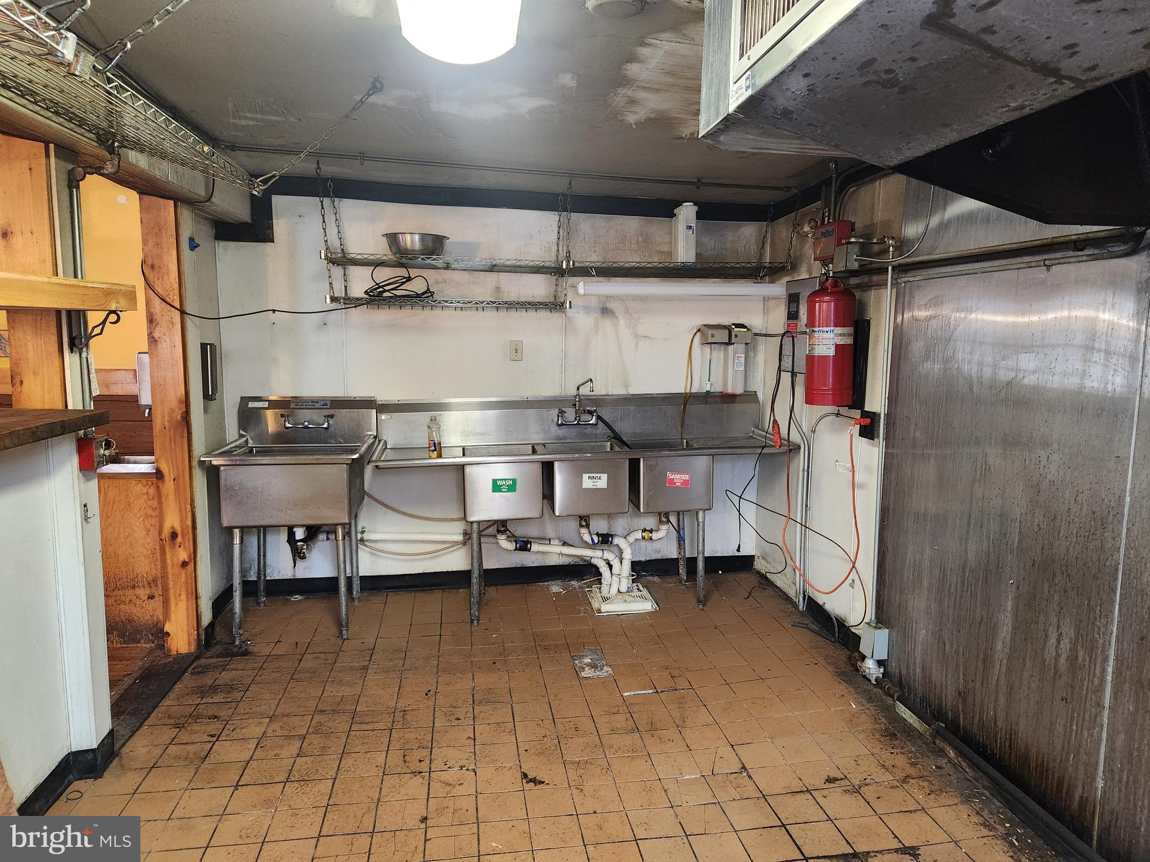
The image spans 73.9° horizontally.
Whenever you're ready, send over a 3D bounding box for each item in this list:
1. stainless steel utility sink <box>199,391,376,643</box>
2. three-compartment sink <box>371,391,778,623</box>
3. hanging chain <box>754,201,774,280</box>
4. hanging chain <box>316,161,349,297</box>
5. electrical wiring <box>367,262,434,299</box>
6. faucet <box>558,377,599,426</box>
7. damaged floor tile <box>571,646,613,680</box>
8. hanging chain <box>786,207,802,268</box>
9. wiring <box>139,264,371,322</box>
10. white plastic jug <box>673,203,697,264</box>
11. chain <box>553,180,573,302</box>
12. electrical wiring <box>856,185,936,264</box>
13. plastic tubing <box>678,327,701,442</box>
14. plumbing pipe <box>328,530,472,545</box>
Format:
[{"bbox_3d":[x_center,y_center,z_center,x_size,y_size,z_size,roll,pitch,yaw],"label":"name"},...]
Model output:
[{"bbox_3d":[-1.424,0.422,4.017,0.723,1.153,0.703,-1,7,-10],"label":"stainless steel utility sink"},{"bbox_3d":[0.066,0.398,4.330,2.295,1.143,0.663,-1,7,-11],"label":"three-compartment sink"},{"bbox_3d":[1.119,-1.120,4.490,0.102,0.441,0.050,-1,7,-10],"label":"hanging chain"},{"bbox_3d":[-1.254,-1.017,3.956,0.106,0.654,0.395,-1,7,-10],"label":"hanging chain"},{"bbox_3d":[-0.922,-0.790,4.032,0.353,0.195,0.258,-1,7,-10],"label":"electrical wiring"},{"bbox_3d":[0.034,-0.167,4.435,0.243,0.287,0.218,-1,7,-11],"label":"faucet"},{"bbox_3d":[0.074,1.066,3.500,0.155,0.012,0.310,-1,8,-9],"label":"damaged floor tile"},{"bbox_3d":[1.213,-1.088,4.255,0.059,0.386,0.050,-1,7,-11],"label":"hanging chain"},{"bbox_3d":[-1.500,-0.665,3.782,0.897,0.251,0.790,-1,7,-8],"label":"wiring"},{"bbox_3d":[0.645,-1.134,4.449,0.089,0.368,0.158,-1,7,-11],"label":"white plastic jug"},{"bbox_3d":[-0.060,-1.026,4.224,0.069,0.639,0.426,-1,7,-11],"label":"chain"},{"bbox_3d":[1.278,-0.815,3.090,0.053,0.251,0.502,-1,7,-8],"label":"electrical wiring"},{"bbox_3d":[0.672,-0.276,4.463,0.128,0.669,0.137,-1,7,-10],"label":"plastic tubing"},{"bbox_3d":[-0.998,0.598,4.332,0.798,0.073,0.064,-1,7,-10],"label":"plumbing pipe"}]

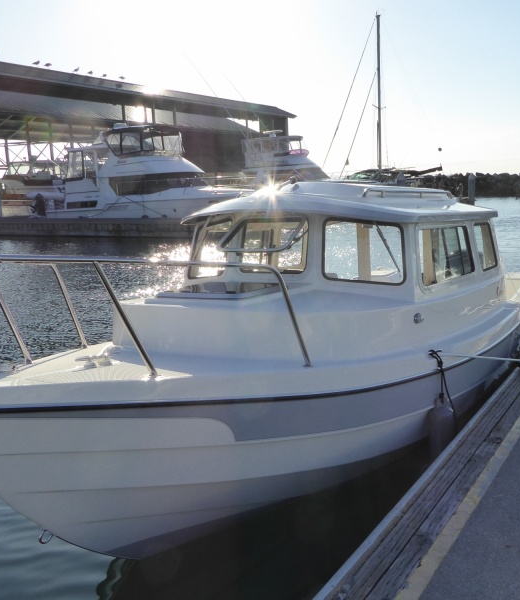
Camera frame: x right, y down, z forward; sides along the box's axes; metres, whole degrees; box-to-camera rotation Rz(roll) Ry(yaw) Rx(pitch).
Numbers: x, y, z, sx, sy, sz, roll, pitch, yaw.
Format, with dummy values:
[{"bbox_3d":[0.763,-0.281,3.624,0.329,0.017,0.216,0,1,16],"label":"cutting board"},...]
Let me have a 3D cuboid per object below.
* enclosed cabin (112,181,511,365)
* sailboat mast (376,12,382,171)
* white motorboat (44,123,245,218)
[{"bbox_3d":[0.408,-0.354,4.737,2.147,1.320,3.792,4,12,35],"label":"enclosed cabin"},{"bbox_3d":[8.676,-14.763,42.026,0.200,11.326,0.200,-3,11,0],"label":"sailboat mast"},{"bbox_3d":[-6.133,-6.598,31.500,11.600,5.800,4.000,0,11,10],"label":"white motorboat"}]

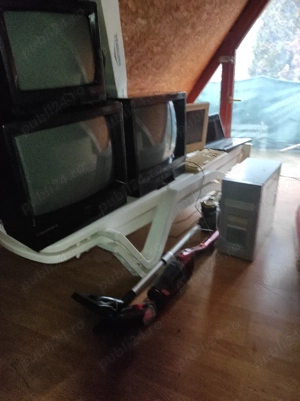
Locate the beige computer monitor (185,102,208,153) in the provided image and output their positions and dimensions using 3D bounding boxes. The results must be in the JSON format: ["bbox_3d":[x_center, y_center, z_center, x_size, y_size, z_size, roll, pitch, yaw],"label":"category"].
[{"bbox_3d":[0.158,-0.526,2.141,0.370,0.345,0.360,-23,31,-38],"label":"beige computer monitor"}]

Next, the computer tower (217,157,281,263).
[{"bbox_3d":[0.553,0.036,1.596,0.189,0.420,0.400,14,29,32],"label":"computer tower"}]

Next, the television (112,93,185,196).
[{"bbox_3d":[-0.107,-0.358,1.666,0.450,0.468,0.461,15,30,34],"label":"television"}]

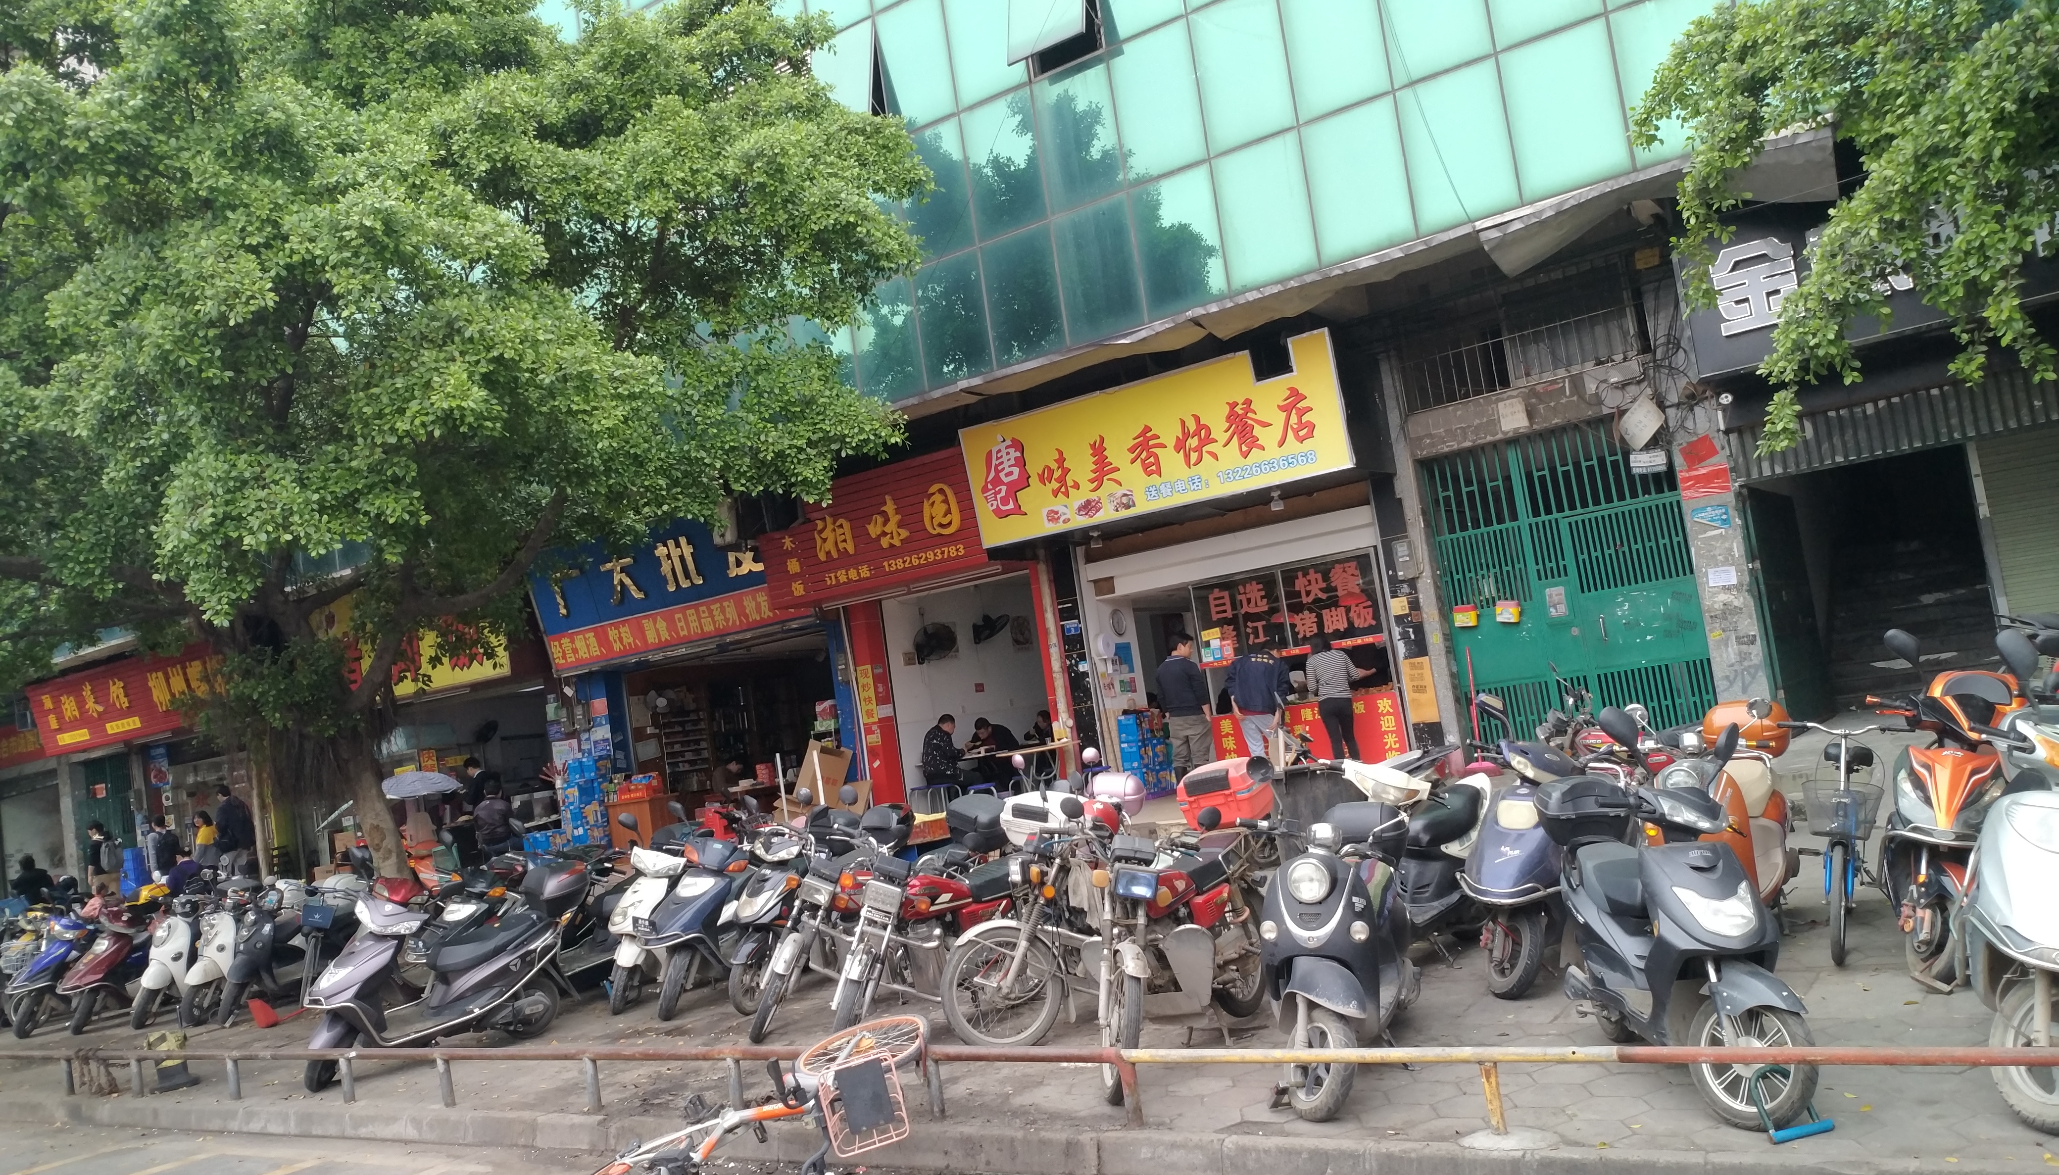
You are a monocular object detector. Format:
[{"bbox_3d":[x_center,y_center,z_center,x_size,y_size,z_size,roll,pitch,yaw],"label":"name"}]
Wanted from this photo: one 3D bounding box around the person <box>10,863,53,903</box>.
[{"bbox_3d":[-11.088,3.675,17.947,0.580,1.330,0.700,-5,-6,-40],"label":"person"}]

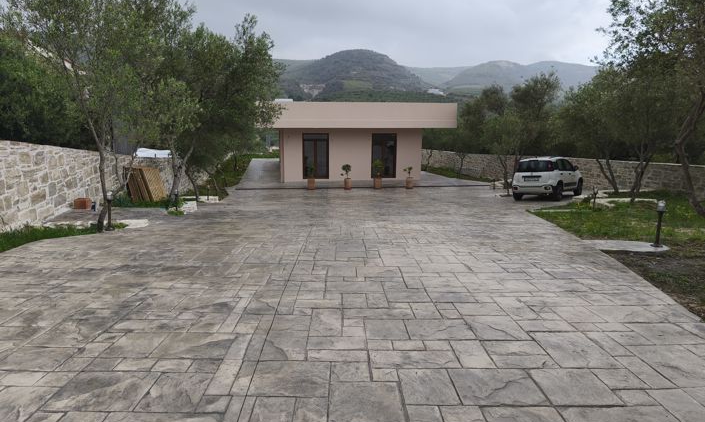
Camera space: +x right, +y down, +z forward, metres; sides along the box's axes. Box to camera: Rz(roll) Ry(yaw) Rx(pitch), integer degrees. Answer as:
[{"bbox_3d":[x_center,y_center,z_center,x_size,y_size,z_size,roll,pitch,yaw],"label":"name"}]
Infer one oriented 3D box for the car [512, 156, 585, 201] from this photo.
[{"bbox_3d":[7.845,-1.362,18.630,1.720,1.620,3.690,5,9,42],"label":"car"}]

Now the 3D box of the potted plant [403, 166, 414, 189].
[{"bbox_3d":[2.632,-1.583,21.922,0.540,1.090,0.450,-1,8,-8],"label":"potted plant"}]

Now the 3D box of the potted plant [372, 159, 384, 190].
[{"bbox_3d":[1.209,-1.689,21.652,0.540,1.375,0.520,-1,8,-8],"label":"potted plant"}]

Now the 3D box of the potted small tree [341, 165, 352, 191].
[{"bbox_3d":[-0.250,-1.605,21.736,0.520,1.170,0.478,-1,13,-8],"label":"potted small tree"}]

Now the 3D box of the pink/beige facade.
[{"bbox_3d":[0.601,-3.541,24.204,9.378,3.973,1.600,-1,8,-8],"label":"pink/beige facade"}]

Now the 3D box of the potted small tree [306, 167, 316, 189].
[{"bbox_3d":[-1.891,-1.568,21.693,0.460,1.100,0.423,-1,13,-8],"label":"potted small tree"}]

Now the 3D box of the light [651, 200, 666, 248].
[{"bbox_3d":[5.122,0.206,7.811,0.165,0.800,0.165,-1,13,0],"label":"light"}]

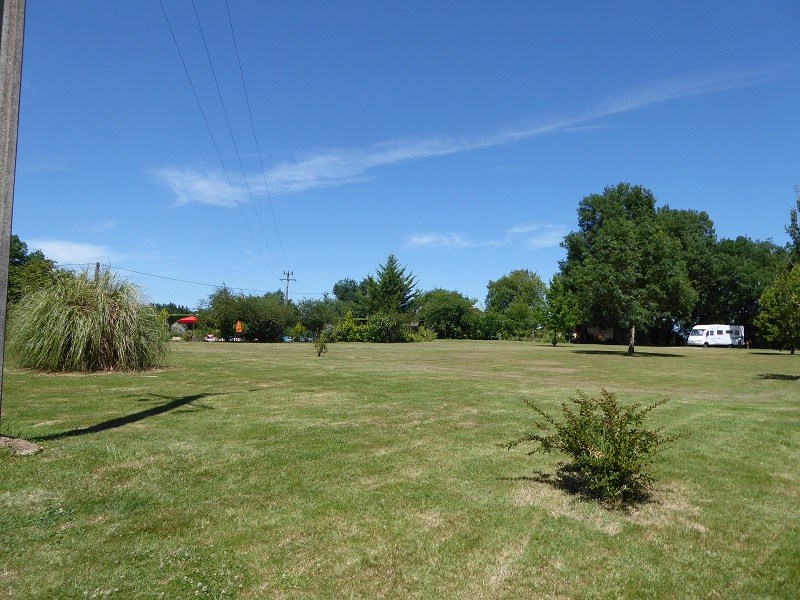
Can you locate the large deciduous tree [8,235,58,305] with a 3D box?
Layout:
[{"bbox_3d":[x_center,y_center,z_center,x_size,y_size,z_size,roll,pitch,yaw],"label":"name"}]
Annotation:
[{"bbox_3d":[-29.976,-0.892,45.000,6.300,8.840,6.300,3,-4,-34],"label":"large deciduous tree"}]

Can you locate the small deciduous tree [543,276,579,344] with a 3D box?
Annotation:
[{"bbox_3d":[19.145,1.208,67.000,4.400,8.580,4.300,0,-3,16],"label":"small deciduous tree"}]

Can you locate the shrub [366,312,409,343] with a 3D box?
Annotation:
[{"bbox_3d":[-1.533,3.140,63.000,5.000,3.440,4.200,1,-3,-1],"label":"shrub"}]

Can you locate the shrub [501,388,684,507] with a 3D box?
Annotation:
[{"bbox_3d":[1.845,1.407,5.400,1.650,1.070,1.450,0,-3,19],"label":"shrub"}]

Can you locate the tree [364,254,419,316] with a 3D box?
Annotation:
[{"bbox_3d":[-1.103,-0.260,72.000,7.000,11.290,6.800,1,-3,-1],"label":"tree"}]

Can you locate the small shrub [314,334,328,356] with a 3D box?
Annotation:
[{"bbox_3d":[-4.486,2.470,31.500,0.800,1.480,0.750,1,-3,-8],"label":"small shrub"}]

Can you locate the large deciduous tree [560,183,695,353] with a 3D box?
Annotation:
[{"bbox_3d":[19.155,-2.683,46.500,10.600,14.330,10.200,0,-3,22],"label":"large deciduous tree"}]

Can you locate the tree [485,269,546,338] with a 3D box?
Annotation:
[{"bbox_3d":[20.822,0.811,100.000,11.300,12.980,10.500,0,-3,12],"label":"tree"}]

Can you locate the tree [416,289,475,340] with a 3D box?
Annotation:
[{"bbox_3d":[7.712,2.363,92.000,10.000,8.540,9.000,1,-3,5],"label":"tree"}]

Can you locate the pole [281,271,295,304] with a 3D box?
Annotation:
[{"bbox_3d":[-15.819,0.703,78.000,2.100,9.700,0.350,1,-3,-8],"label":"pole"}]

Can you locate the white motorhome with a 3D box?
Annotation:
[{"bbox_3d":[39.308,4.522,69.000,6.200,2.870,2.250,2,-3,-13],"label":"white motorhome"}]

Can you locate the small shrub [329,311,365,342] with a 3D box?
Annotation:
[{"bbox_3d":[-5.963,3.010,63.000,4.000,3.630,3.400,1,-3,-5],"label":"small shrub"}]

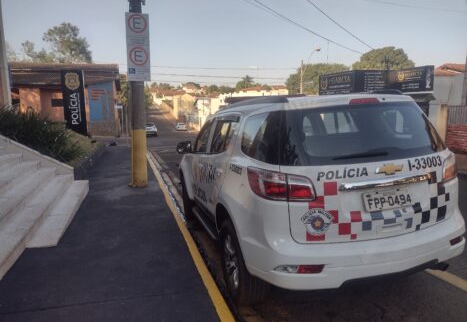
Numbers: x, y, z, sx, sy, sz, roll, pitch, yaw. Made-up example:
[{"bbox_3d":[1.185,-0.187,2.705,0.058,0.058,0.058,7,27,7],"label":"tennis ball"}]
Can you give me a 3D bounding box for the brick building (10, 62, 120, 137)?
[{"bbox_3d":[-14.419,-5.393,31.710,8.300,6.100,7.000,-3,10,-16],"label":"brick building"}]

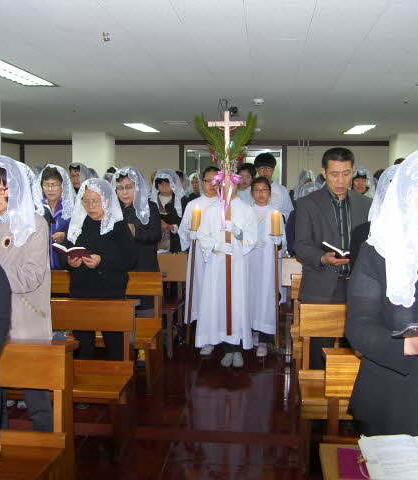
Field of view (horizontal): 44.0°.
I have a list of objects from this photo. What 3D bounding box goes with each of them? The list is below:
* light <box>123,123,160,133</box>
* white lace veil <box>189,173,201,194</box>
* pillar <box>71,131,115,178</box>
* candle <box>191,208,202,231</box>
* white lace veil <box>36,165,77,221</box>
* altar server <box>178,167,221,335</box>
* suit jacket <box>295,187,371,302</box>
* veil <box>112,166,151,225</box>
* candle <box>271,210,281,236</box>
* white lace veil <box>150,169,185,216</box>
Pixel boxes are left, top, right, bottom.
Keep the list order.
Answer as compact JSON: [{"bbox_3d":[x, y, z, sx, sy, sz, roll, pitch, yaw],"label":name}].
[{"bbox_3d":[-0.999,-1.705,7.738,0.290,0.090,1.220,1,6,7],"label":"light"},{"bbox_3d":[-0.159,-0.695,6.600,0.240,0.330,0.270,1,6,8],"label":"white lace veil"},{"bbox_3d":[-1.938,-0.623,8.896,0.570,2.330,0.560,1,6,7],"label":"pillar"},{"bbox_3d":[-0.101,-0.169,4.170,0.076,0.180,0.076,4,6,7],"label":"candle"},{"bbox_3d":[-1.141,-0.346,3.850,0.300,0.410,0.310,0,6,2],"label":"white lace veil"},{"bbox_3d":[-0.013,0.154,4.502,0.500,1.572,0.420,1,6,5],"label":"altar server"},{"bbox_3d":[0.724,0.019,2.870,0.500,0.700,0.320,1,6,9],"label":"suit jacket"},{"bbox_3d":[-0.569,-0.322,3.750,0.300,0.420,0.310,2,7,16],"label":"veil"},{"bbox_3d":[0.570,-0.139,4.373,0.080,0.210,0.080,1,6,7],"label":"candle"},{"bbox_3d":[-0.414,-0.474,5.164,0.350,0.460,0.290,1,6,7],"label":"white lace veil"}]

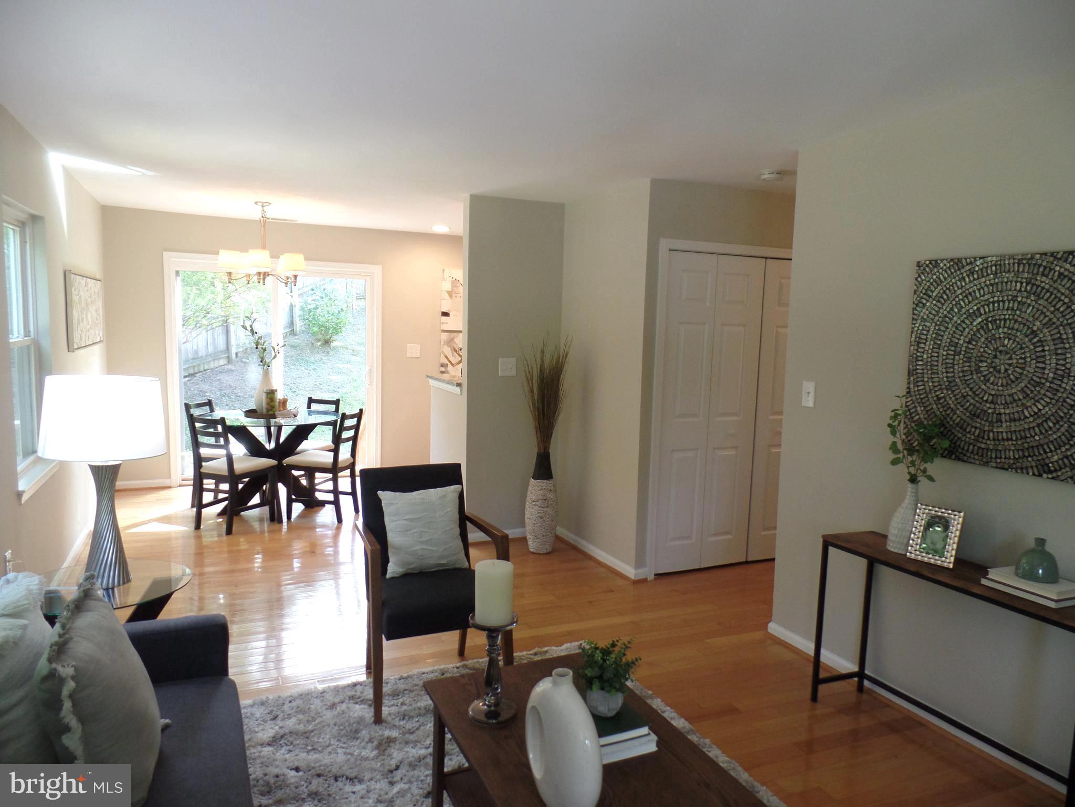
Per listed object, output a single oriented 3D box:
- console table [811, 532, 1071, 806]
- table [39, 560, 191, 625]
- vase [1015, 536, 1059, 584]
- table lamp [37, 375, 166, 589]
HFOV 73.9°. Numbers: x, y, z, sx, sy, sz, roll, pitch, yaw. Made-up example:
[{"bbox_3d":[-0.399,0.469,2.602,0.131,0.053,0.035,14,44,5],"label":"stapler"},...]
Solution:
[{"bbox_3d":[1.507,0.962,2.597,0.275,0.724,1.020,-1,7,-24],"label":"console table"},{"bbox_3d":[-1.617,0.947,2.683,0.580,0.555,0.580,-1,7,-25],"label":"table"},{"bbox_3d":[1.645,0.509,2.340,0.118,0.135,0.118,-1,7,-24],"label":"vase"},{"bbox_3d":[-1.608,0.289,2.656,0.415,0.775,0.415,-1,7,-24],"label":"table lamp"}]

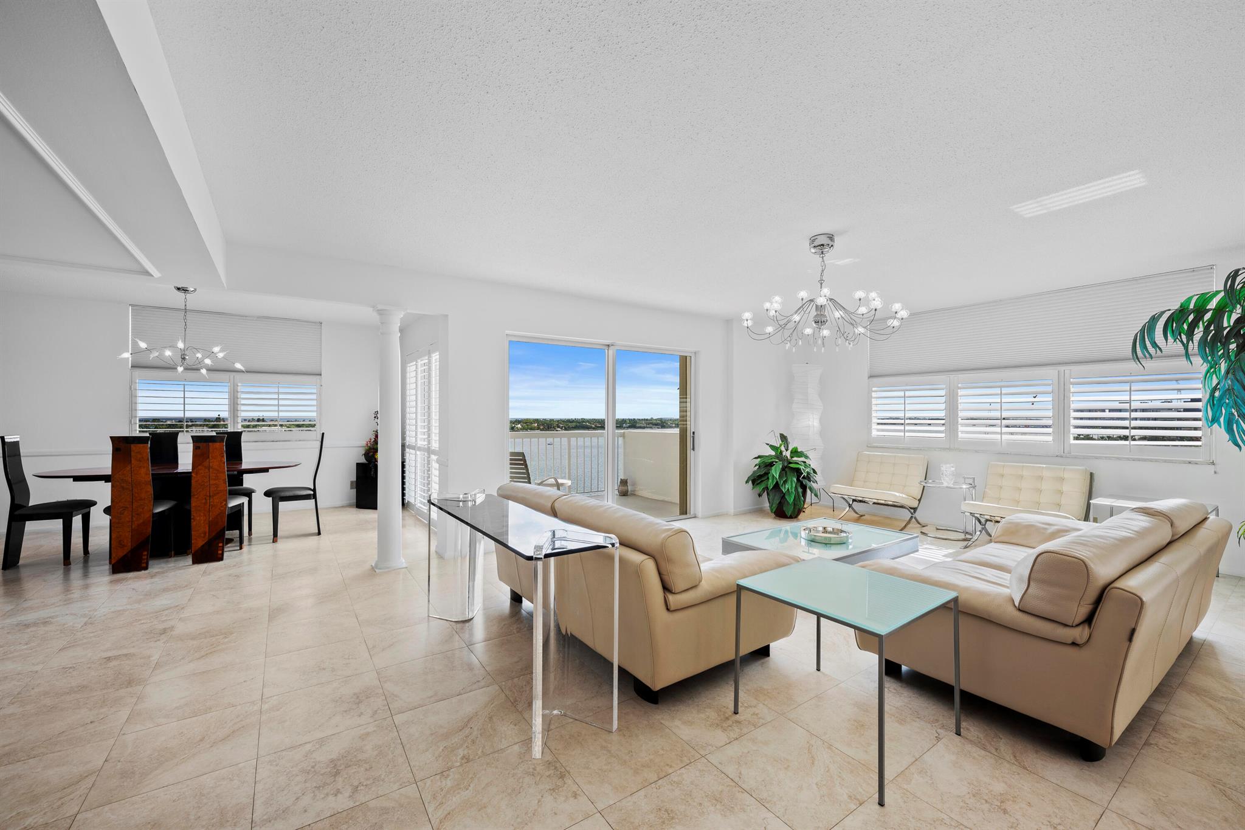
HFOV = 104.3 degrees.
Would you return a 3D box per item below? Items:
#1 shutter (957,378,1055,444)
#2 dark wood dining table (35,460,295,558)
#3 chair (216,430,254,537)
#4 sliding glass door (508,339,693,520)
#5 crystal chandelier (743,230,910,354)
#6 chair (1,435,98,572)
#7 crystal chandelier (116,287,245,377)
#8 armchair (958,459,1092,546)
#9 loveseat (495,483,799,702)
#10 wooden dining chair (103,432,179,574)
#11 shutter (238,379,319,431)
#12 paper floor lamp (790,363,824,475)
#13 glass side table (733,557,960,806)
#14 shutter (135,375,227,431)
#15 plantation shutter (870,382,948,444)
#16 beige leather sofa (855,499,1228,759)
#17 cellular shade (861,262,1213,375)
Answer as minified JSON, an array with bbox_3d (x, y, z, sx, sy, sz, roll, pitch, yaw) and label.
[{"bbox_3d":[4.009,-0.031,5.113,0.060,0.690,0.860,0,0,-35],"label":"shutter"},{"bbox_3d":[-4.110,0.873,4.516,1.860,0.750,0.980,0,0,-35],"label":"dark wood dining table"},{"bbox_3d":[-4.077,0.713,4.984,0.460,1.075,0.510,0,0,-35],"label":"chair"},{"bbox_3d":[-0.117,0.259,5.326,2.420,2.040,0.100,0,0,-35],"label":"sliding glass door"},{"bbox_3d":[1.466,-0.889,3.552,1.114,0.806,1.114,0,0,-35],"label":"crystal chandelier"},{"bbox_3d":[-4.823,0.717,4.091,0.550,1.080,0.440,0,0,-31],"label":"chair"},{"bbox_3d":[-4.225,-0.807,4.680,0.900,0.870,0.900,0,0,-35],"label":"crystal chandelier"},{"bbox_3d":[3.787,0.891,4.556,0.780,0.780,0.770,0,0,-35],"label":"armchair"},{"bbox_3d":[0.009,0.890,3.054,1.114,0.753,1.780,0,0,-35],"label":"loveseat"},{"bbox_3d":[-4.127,0.732,4.157,0.460,1.090,0.510,0,0,-32],"label":"wooden dining chair"},{"bbox_3d":[-4.464,-0.124,6.311,0.880,0.690,0.060,0,0,-35],"label":"shutter"},{"bbox_3d":[2.550,0.305,6.612,0.450,1.960,0.450,0,0,-15],"label":"paper floor lamp"},{"bbox_3d":[0.912,0.993,1.996,0.615,0.560,0.615,0,0,-35],"label":"glass side table"},{"bbox_3d":[-5.130,-0.079,5.673,0.830,0.735,0.060,0,0,-35],"label":"shutter"},{"bbox_3d":[3.453,-0.020,5.895,0.060,0.730,0.910,0,0,-35],"label":"plantation shutter"},{"bbox_3d":[2.312,0.878,2.585,2.030,0.755,0.990,0,0,-33],"label":"beige leather sofa"},{"bbox_3d":[3.935,-0.846,5.046,0.060,0.720,2.820,0,0,-35],"label":"cellular shade"}]

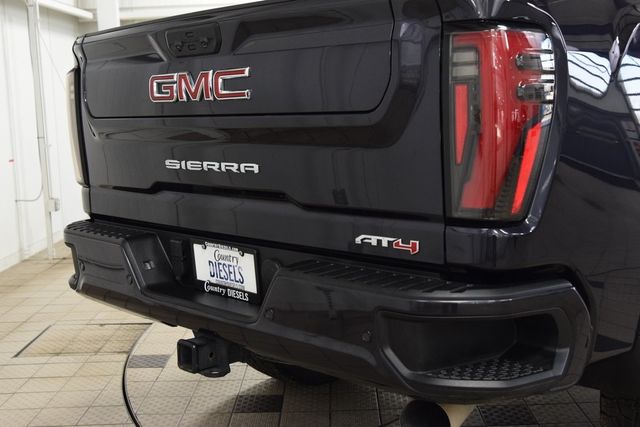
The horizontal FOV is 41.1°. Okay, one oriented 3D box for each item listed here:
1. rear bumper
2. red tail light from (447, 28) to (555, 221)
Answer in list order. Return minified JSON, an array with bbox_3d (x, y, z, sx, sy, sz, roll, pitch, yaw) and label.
[{"bbox_3d":[-0.220,0.224,2.551,0.395,0.257,2.020,-8,10,-43],"label":"rear bumper"},{"bbox_3d":[0.391,-0.192,1.856,0.185,0.409,0.163,-8,10,-43],"label":"red tail light"}]

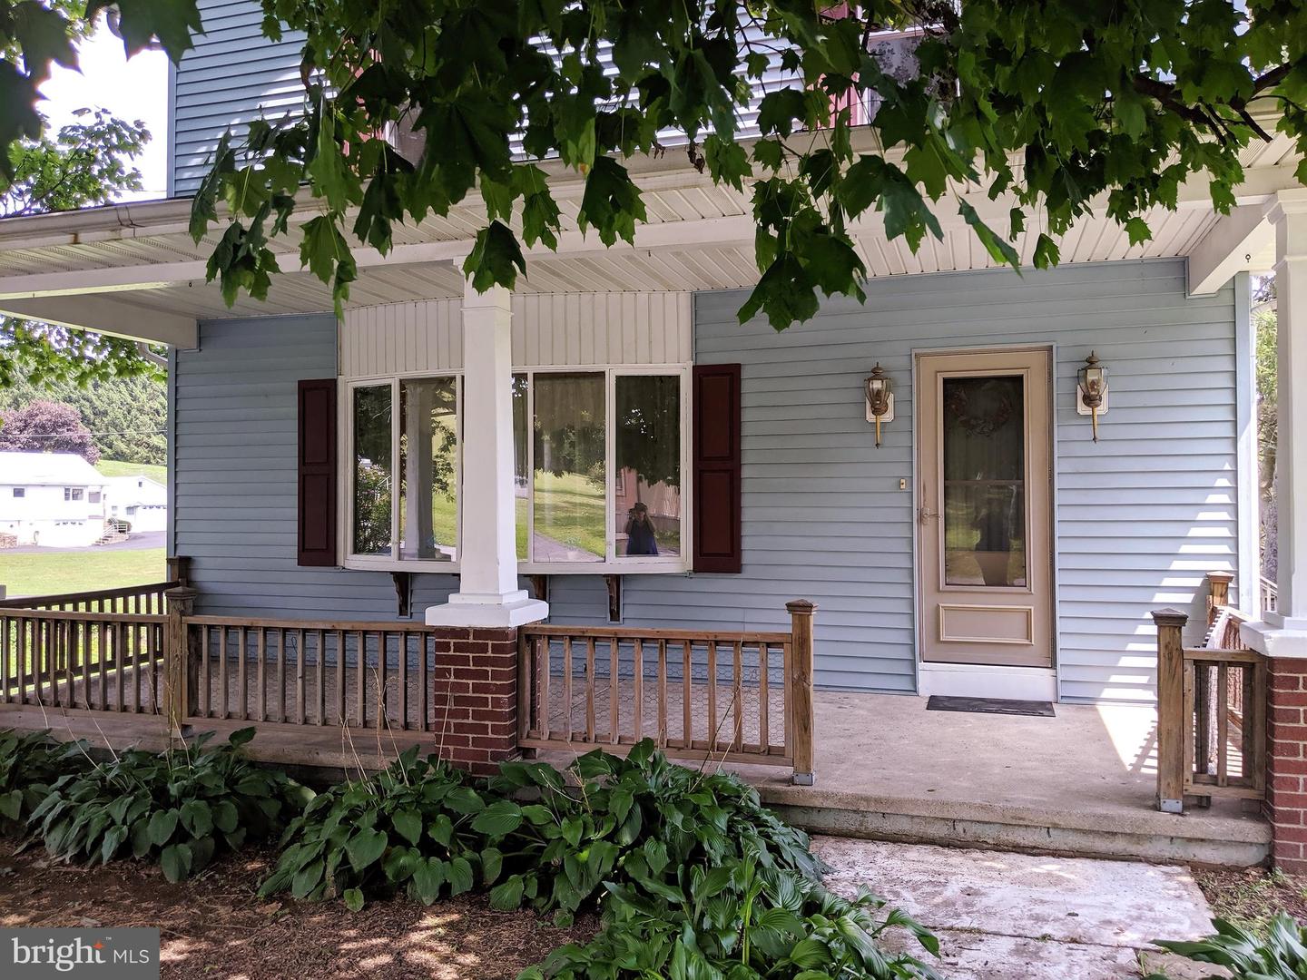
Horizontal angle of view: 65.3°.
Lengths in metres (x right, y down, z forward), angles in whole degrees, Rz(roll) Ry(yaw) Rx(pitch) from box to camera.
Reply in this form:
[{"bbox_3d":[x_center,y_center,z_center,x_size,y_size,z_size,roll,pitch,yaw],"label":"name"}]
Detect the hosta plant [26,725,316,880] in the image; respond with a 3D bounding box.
[{"bbox_3d":[-2.049,1.333,4.680,1.130,0.460,1.050,-1,-1,18],"label":"hosta plant"}]

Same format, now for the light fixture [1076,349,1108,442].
[{"bbox_3d":[2.738,-0.573,6.328,0.178,0.570,0.230,-1,-1,18],"label":"light fixture"}]

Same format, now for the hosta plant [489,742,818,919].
[{"bbox_3d":[-0.010,1.289,4.127,1.380,0.510,1.120,-1,-1,18],"label":"hosta plant"}]

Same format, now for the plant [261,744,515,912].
[{"bbox_3d":[-1.127,1.338,4.346,1.060,0.430,1.000,-1,-1,18],"label":"plant"}]

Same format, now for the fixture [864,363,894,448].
[{"bbox_3d":[1.488,-0.553,6.739,0.183,0.570,0.230,-1,-1,18],"label":"fixture"}]

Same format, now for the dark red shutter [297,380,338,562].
[{"bbox_3d":[-2.693,-0.138,8.208,0.364,1.498,0.035,-1,-1,18],"label":"dark red shutter"}]

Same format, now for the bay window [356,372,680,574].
[{"bbox_3d":[-1.178,-0.146,7.550,2.934,1.492,0.340,-1,-1,18],"label":"bay window"}]

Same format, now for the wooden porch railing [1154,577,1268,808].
[{"bbox_3d":[2.758,0.911,5.161,0.720,0.870,2.280,-1,-1,18],"label":"wooden porch railing"}]

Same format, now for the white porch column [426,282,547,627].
[{"bbox_3d":[-0.856,-0.244,5.306,0.469,1.848,0.455,-1,-1,18],"label":"white porch column"}]

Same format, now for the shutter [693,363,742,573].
[{"bbox_3d":[0.453,-0.147,7.174,0.346,1.463,0.035,-1,-1,18],"label":"shutter"}]

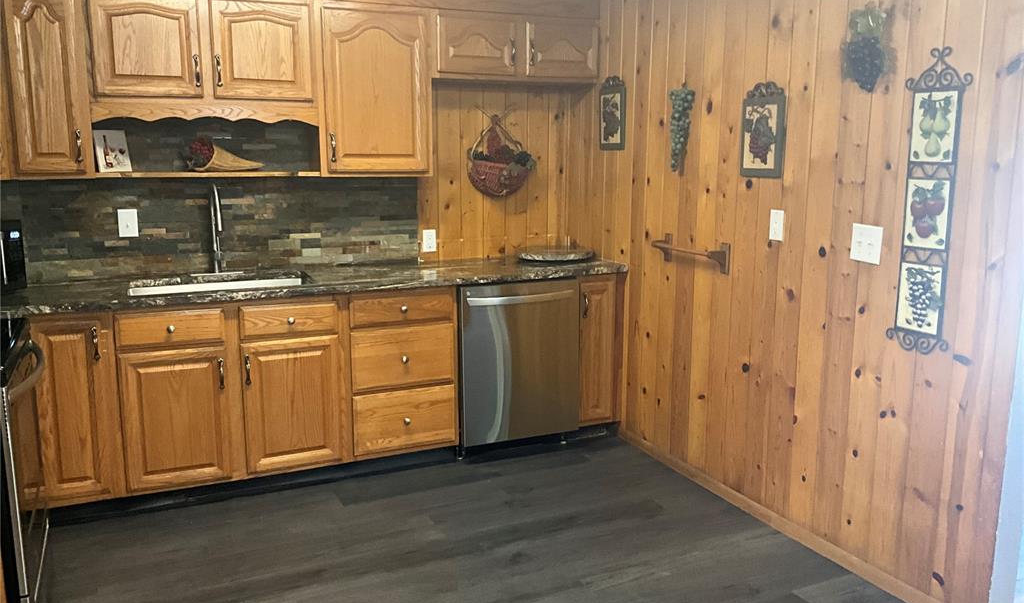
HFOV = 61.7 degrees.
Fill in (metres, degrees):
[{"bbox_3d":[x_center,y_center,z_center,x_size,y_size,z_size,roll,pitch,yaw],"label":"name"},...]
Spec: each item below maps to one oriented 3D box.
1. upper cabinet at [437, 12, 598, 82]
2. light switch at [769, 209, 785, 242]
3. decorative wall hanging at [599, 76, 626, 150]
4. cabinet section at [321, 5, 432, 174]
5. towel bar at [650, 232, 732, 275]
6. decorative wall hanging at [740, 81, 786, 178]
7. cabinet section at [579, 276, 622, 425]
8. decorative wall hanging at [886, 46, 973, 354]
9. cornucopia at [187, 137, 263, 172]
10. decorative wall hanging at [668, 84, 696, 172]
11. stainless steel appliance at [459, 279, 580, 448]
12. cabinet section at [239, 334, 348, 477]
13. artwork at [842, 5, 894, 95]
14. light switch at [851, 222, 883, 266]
[{"bbox_3d":[-0.033,-1.229,4.234,0.875,0.305,0.325,-5,11,-24],"label":"upper cabinet"},{"bbox_3d":[0.990,-0.284,3.214,0.009,0.115,0.072,-5,11,-24],"label":"light switch"},{"bbox_3d":[0.485,-0.920,4.197,0.020,0.350,0.228,-5,11,-24],"label":"decorative wall hanging"},{"bbox_3d":[-0.677,-0.973,4.035,0.526,0.747,0.337,-5,11,-24],"label":"cabinet section"},{"bbox_3d":[0.746,-0.204,3.664,0.090,0.127,0.460,-5,11,-24],"label":"towel bar"},{"bbox_3d":[0.941,-0.649,3.243,0.020,0.352,0.230,-5,11,-24],"label":"decorative wall hanging"},{"bbox_3d":[0.326,0.203,4.544,0.242,0.762,0.618,-5,11,-24],"label":"cabinet section"},{"bbox_3d":[1.257,-0.296,2.605,0.025,0.920,0.232,-5,11,-24],"label":"decorative wall hanging"},{"bbox_3d":[-1.248,-0.641,3.731,0.330,0.140,0.150,-7,13,-36],"label":"cornucopia"},{"bbox_3d":[0.720,-0.743,3.646,0.075,0.383,0.145,-5,11,-24],"label":"decorative wall hanging"},{"bbox_3d":[-0.067,0.246,4.306,0.605,0.780,0.610,-5,11,-24],"label":"stainless steel appliance"},{"bbox_3d":[-1.054,0.397,3.951,0.426,0.571,0.618,-5,11,-24],"label":"cabinet section"},{"bbox_3d":[1.132,-0.809,2.730,0.075,0.280,0.165,-5,11,-24],"label":"artwork"},{"bbox_3d":[1.167,-0.190,2.835,0.013,0.120,0.120,-5,11,-24],"label":"light switch"}]

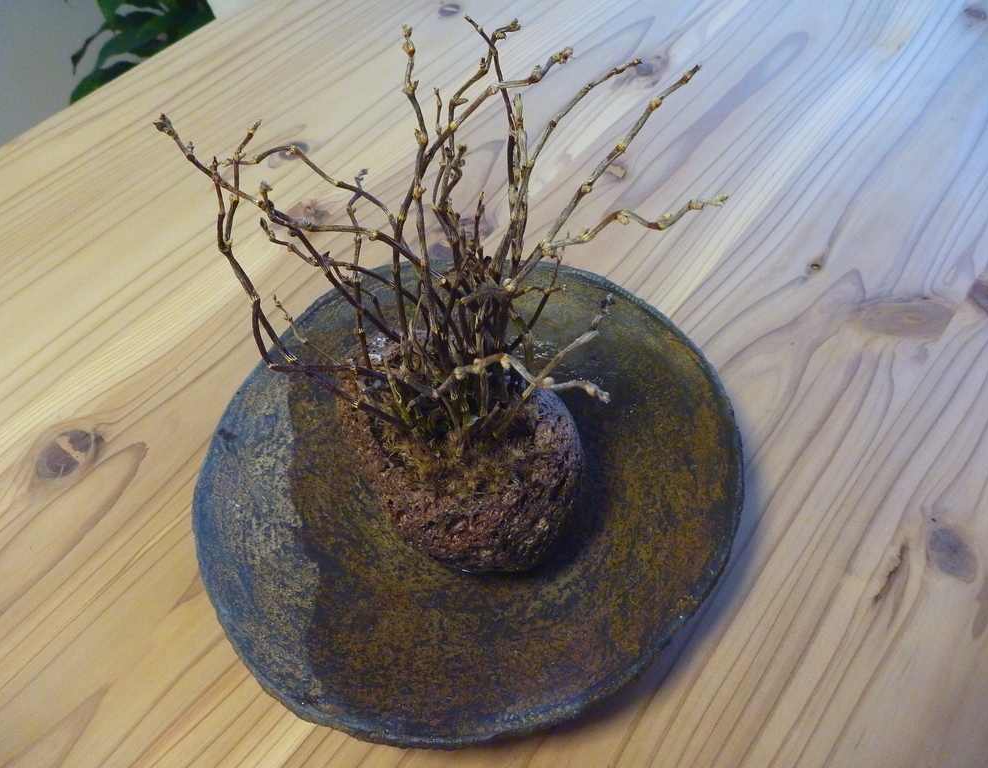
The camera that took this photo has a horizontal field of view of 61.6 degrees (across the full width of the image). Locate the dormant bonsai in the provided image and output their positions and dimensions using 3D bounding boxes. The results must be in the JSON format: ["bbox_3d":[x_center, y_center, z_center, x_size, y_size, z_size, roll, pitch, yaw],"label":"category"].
[{"bbox_3d":[-0.018,-0.024,0.314,0.183,0.168,0.138,-2,54,3],"label":"dormant bonsai"}]

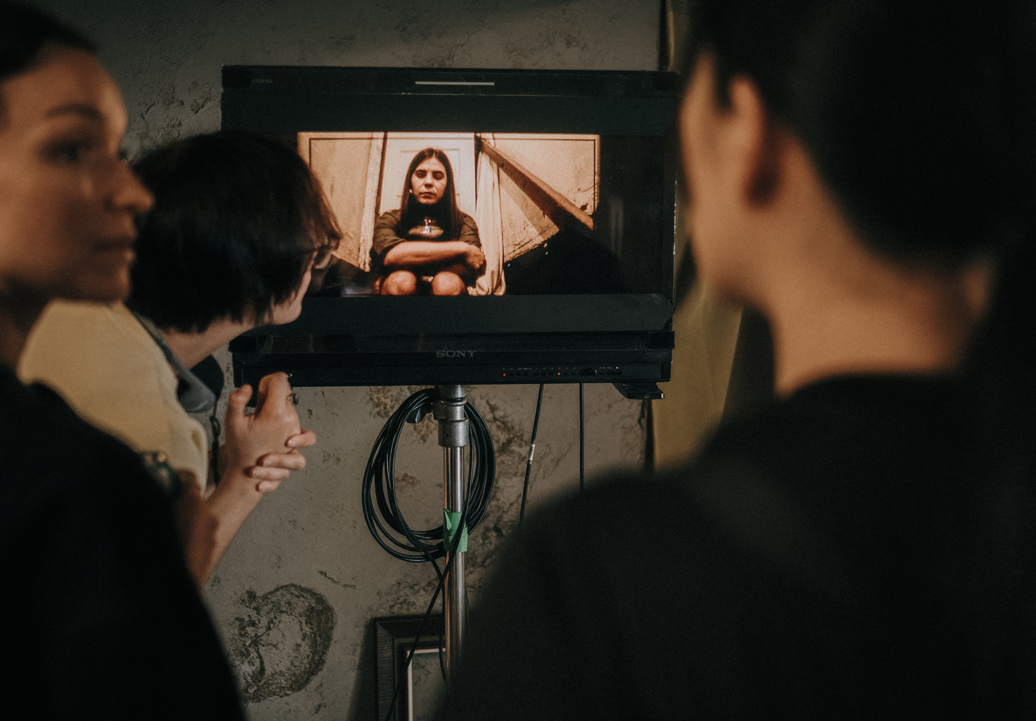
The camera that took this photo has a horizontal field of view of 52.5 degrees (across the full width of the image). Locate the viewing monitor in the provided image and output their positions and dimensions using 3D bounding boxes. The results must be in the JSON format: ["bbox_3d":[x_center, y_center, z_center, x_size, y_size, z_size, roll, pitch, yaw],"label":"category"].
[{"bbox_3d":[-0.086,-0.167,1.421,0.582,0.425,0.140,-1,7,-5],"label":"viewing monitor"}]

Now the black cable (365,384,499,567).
[{"bbox_3d":[-0.131,0.168,1.530,0.190,0.255,0.070,-1,7,-5],"label":"black cable"}]

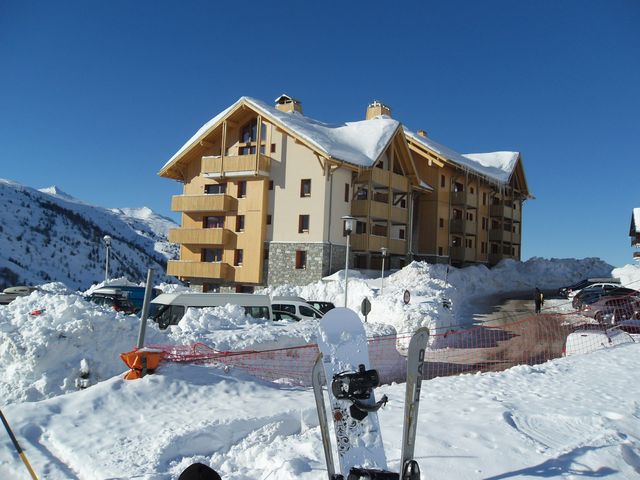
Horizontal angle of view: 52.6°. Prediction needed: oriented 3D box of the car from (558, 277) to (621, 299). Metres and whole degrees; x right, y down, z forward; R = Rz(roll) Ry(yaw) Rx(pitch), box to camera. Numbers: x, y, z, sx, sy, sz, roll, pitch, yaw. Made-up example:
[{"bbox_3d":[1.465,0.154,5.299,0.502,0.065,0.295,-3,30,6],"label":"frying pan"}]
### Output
[{"bbox_3d":[20.139,3.674,48.000,4.400,1.680,1.800,2,-3,13],"label":"car"}]

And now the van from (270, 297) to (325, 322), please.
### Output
[{"bbox_3d":[-1.475,3.956,33.500,4.600,1.950,1.870,4,-3,-30],"label":"van"}]

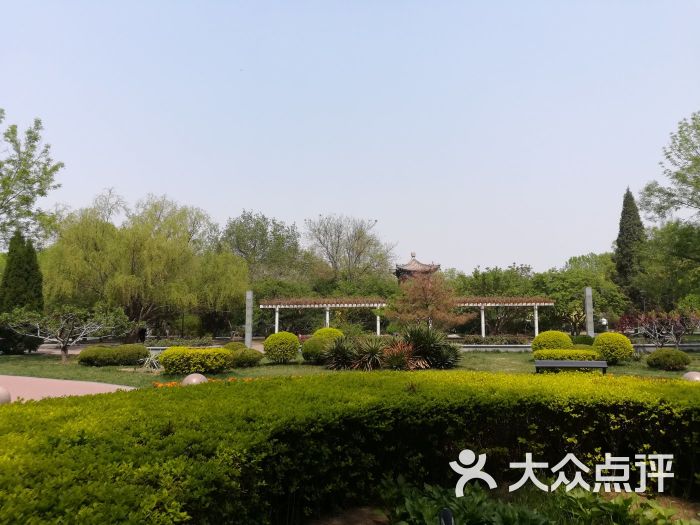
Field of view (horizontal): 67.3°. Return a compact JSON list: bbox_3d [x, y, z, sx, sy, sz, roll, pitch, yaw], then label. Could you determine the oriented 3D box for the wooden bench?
[{"bbox_3d":[5.587,2.757,13.278,1.760,0.430,0.430,-1,-6,9],"label":"wooden bench"}]

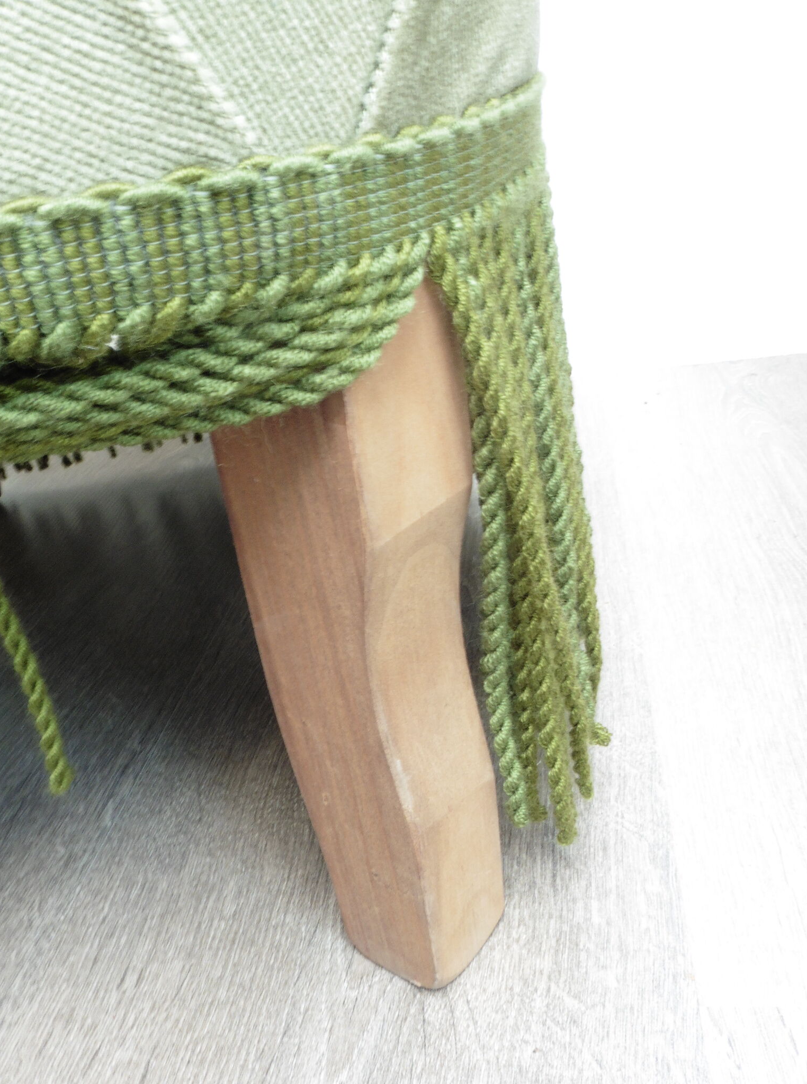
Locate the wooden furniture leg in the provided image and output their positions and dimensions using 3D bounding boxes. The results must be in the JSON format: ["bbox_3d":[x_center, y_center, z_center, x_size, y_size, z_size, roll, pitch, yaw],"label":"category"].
[{"bbox_3d":[-0.007,0.031,0.241,0.053,0.194,0.033,15,36,39],"label":"wooden furniture leg"}]

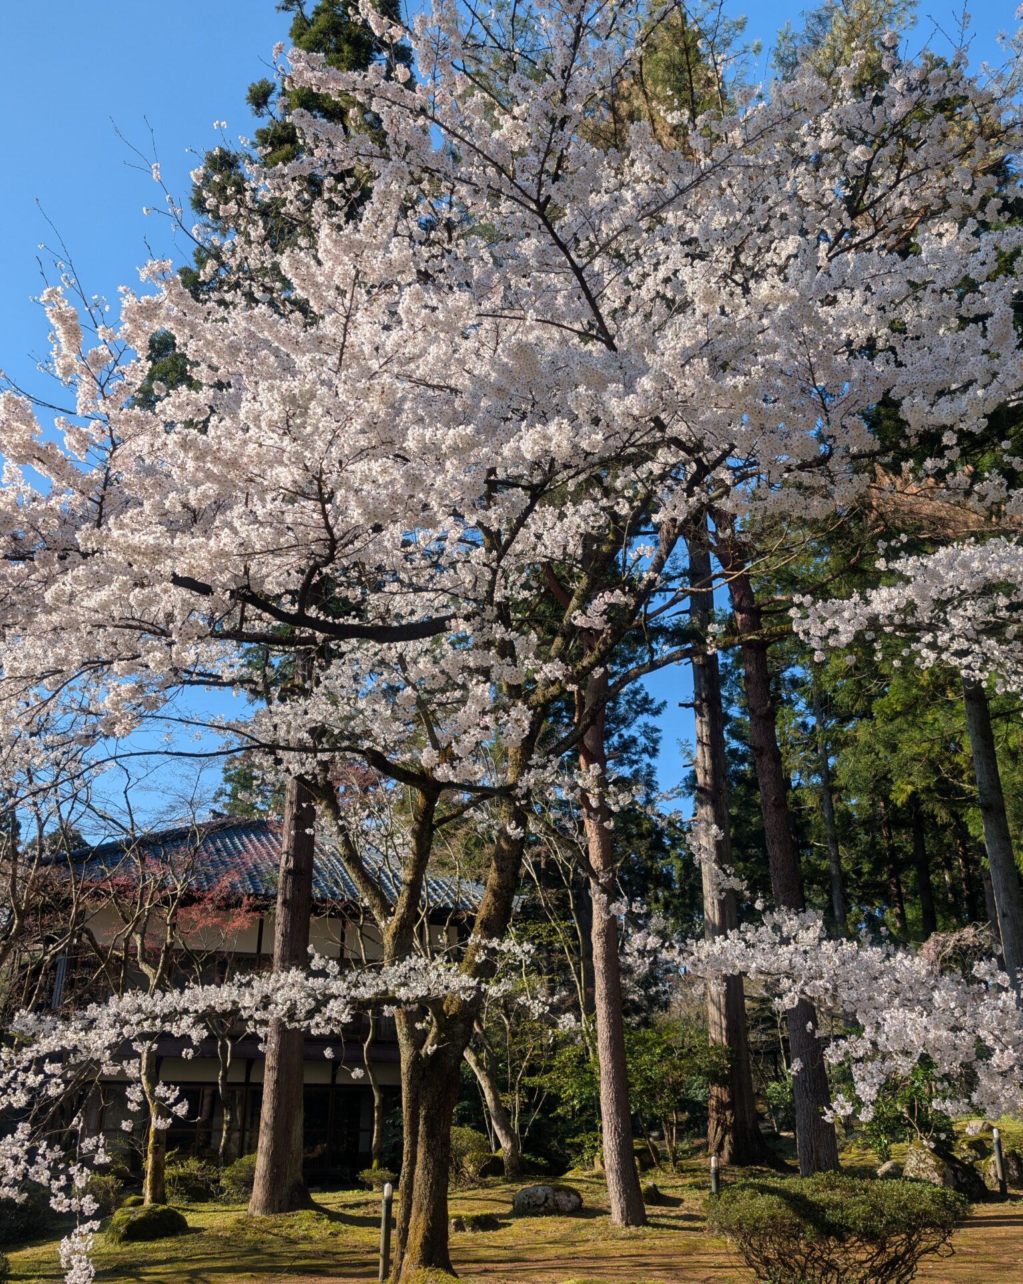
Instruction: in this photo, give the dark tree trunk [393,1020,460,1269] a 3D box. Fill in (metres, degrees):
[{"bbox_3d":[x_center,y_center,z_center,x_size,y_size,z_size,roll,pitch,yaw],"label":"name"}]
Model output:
[{"bbox_3d":[-0.773,4.574,10.914,0.580,2.196,0.500,0,-18,-4],"label":"dark tree trunk"}]

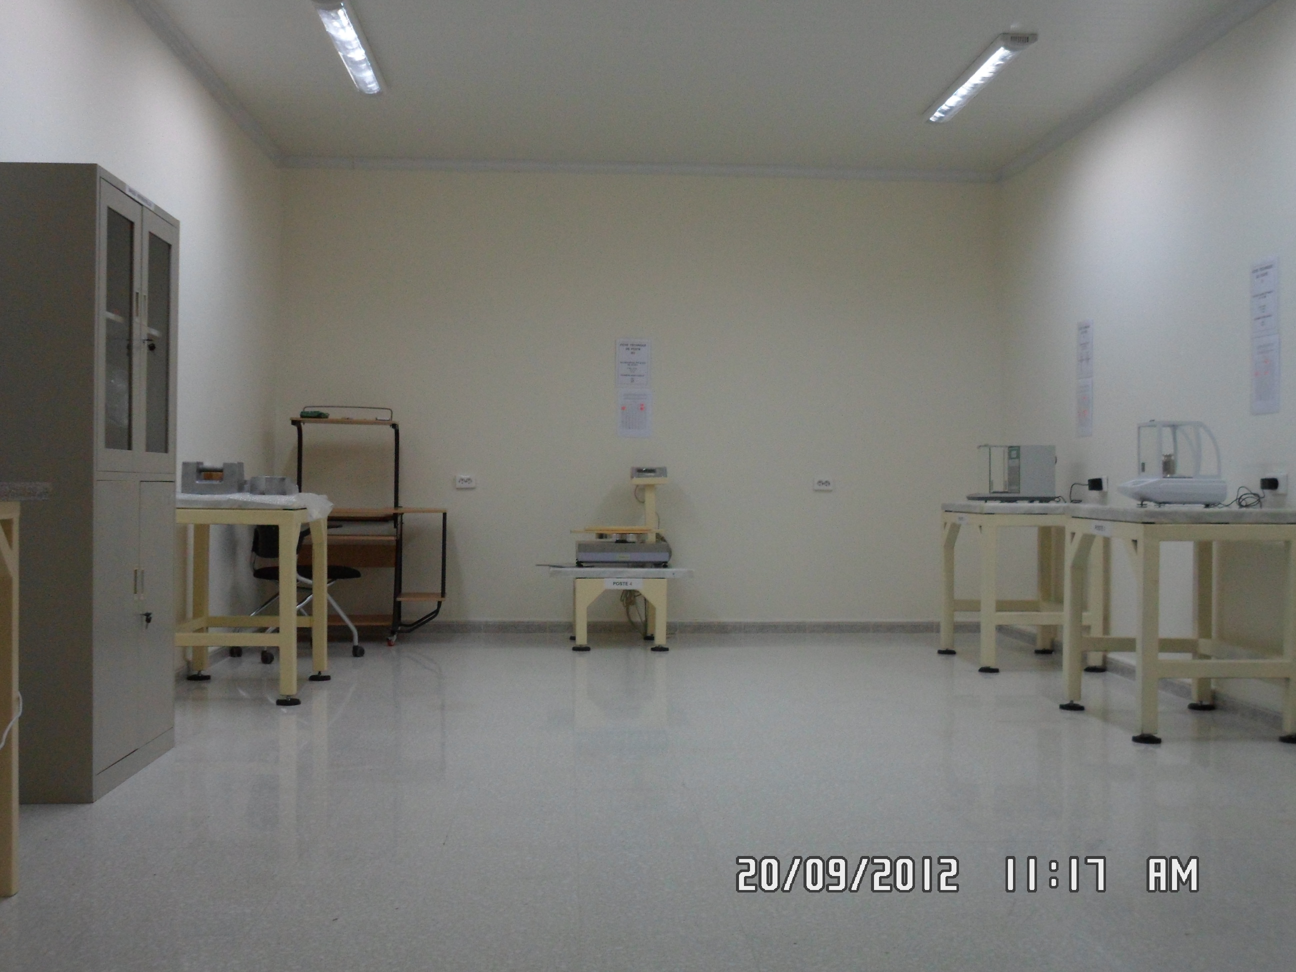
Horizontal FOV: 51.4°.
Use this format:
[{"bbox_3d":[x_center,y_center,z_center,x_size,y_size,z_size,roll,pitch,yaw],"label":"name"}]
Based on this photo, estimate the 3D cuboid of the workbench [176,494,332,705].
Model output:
[{"bbox_3d":[-1.798,0.481,5.987,0.640,0.851,0.842,0,0,-4],"label":"workbench"}]

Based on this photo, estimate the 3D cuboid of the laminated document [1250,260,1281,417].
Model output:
[{"bbox_3d":[2.428,-0.590,5.316,0.004,0.612,0.206,0,0,-4],"label":"laminated document"}]

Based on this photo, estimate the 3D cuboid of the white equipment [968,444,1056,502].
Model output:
[{"bbox_3d":[1.942,-0.060,7.198,0.411,0.316,0.234,0,0,-4],"label":"white equipment"}]

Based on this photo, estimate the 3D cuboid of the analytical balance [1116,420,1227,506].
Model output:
[{"bbox_3d":[2.055,-0.084,5.294,0.351,0.339,0.215,0,0,-4],"label":"analytical balance"}]

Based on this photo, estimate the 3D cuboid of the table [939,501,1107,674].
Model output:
[{"bbox_3d":[1.966,0.516,7.155,0.643,0.829,0.795,0,0,-4],"label":"table"}]

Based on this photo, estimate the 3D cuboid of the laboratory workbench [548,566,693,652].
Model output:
[{"bbox_3d":[-0.173,0.689,7.798,0.799,0.449,0.692,0,0,-4],"label":"laboratory workbench"}]

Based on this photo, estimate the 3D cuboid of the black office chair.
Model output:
[{"bbox_3d":[-1.844,0.469,7.136,0.580,0.870,0.550,0,0,-37],"label":"black office chair"}]

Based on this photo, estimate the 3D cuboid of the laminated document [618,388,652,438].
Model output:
[{"bbox_3d":[-0.079,-0.447,8.324,0.211,0.299,0.004,0,0,-4],"label":"laminated document"}]

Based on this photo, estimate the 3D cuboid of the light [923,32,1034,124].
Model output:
[{"bbox_3d":[1.568,-1.920,6.478,0.154,0.070,1.272,0,0,-4],"label":"light"}]

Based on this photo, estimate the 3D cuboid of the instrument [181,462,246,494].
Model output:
[{"bbox_3d":[-1.881,-0.035,5.832,0.232,0.136,0.117,0,0,-4],"label":"instrument"}]

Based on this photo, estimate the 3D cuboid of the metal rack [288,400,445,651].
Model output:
[{"bbox_3d":[-1.625,0.218,7.854,0.870,1.370,0.561,0,0,-4],"label":"metal rack"}]

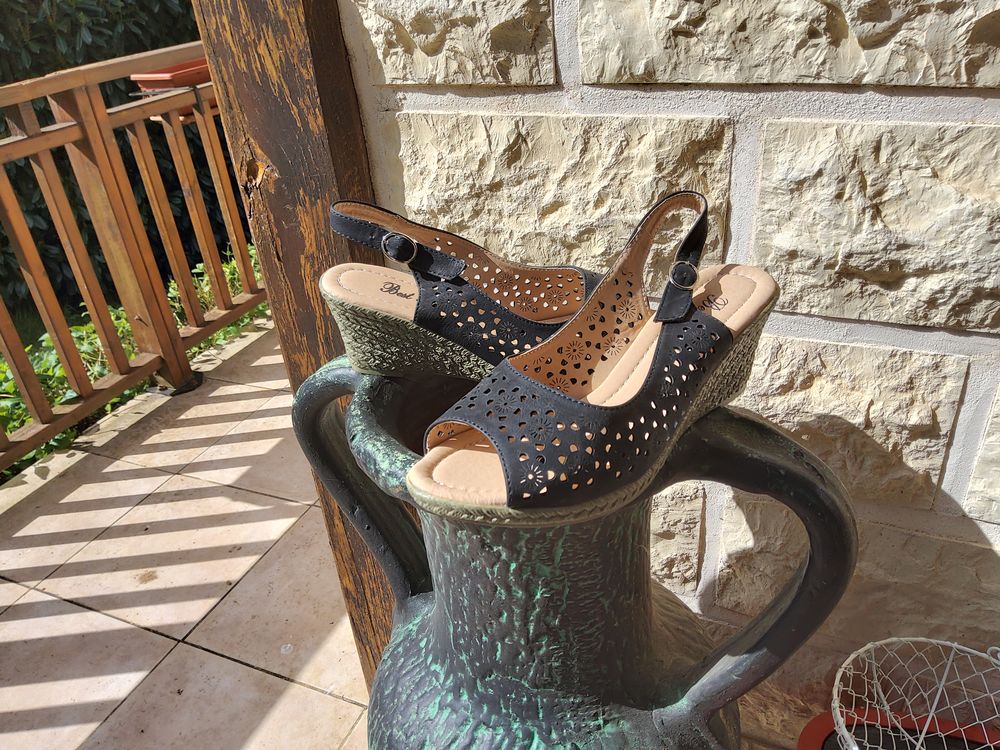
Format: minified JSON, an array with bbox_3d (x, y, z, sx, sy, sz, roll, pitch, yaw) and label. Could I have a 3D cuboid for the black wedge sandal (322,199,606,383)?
[{"bbox_3d":[0.003,-0.058,0.462,0.238,0.113,0.090,-2,36,8],"label":"black wedge sandal"}]

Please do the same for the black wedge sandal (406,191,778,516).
[{"bbox_3d":[0.059,-0.020,0.373,0.238,0.119,0.090,-22,34,-30],"label":"black wedge sandal"}]

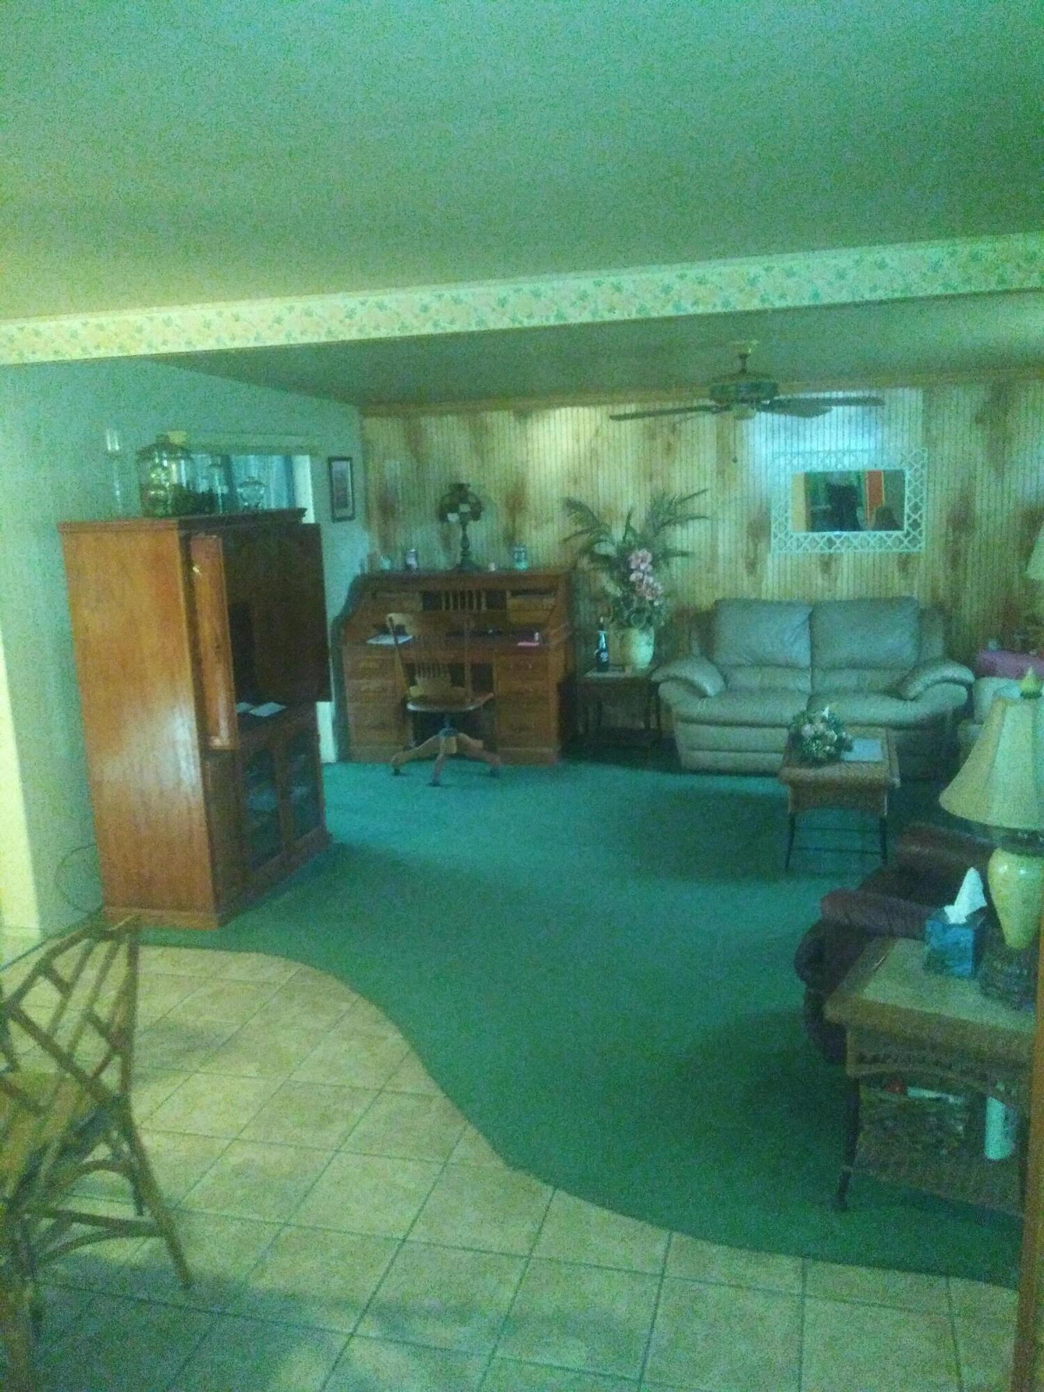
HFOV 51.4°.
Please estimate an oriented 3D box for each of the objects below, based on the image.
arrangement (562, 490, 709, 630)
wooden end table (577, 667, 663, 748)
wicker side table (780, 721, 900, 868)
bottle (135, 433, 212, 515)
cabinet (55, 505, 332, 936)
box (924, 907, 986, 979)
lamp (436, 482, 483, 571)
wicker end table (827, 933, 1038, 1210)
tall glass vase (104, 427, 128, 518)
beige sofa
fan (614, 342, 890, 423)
[{"bbox_3d":[0.726,-0.858,6.949,0.920,0.870,0.700,0,11,13],"label":"arrangement"},{"bbox_3d":[0.694,0.089,7.544,0.484,0.505,0.462,0,11,14],"label":"wooden end table"},{"bbox_3d":[1.542,0.488,5.276,0.502,0.484,0.847,1,11,17],"label":"wicker side table"},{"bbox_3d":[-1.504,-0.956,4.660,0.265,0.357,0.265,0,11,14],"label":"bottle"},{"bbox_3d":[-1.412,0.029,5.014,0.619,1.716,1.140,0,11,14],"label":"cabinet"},{"bbox_3d":[1.038,0.590,2.599,0.106,0.123,0.106,5,13,36],"label":"box"},{"bbox_3d":[-0.418,-1.141,7.320,0.310,0.585,0.310,-2,10,0],"label":"lamp"},{"bbox_3d":[1.013,0.937,2.550,0.465,0.540,0.425,5,12,34],"label":"wicker end table"},{"bbox_3d":[-1.682,-0.924,4.485,0.085,0.373,0.085,0,11,14],"label":"tall glass vase"},{"bbox_3d":[1.778,-0.101,6.769,1.810,0.990,0.920,0,11,13],"label":"beige sofa"},{"bbox_3d":[1.079,-1.538,5.296,1.321,0.354,1.321,0,11,14],"label":"fan"}]

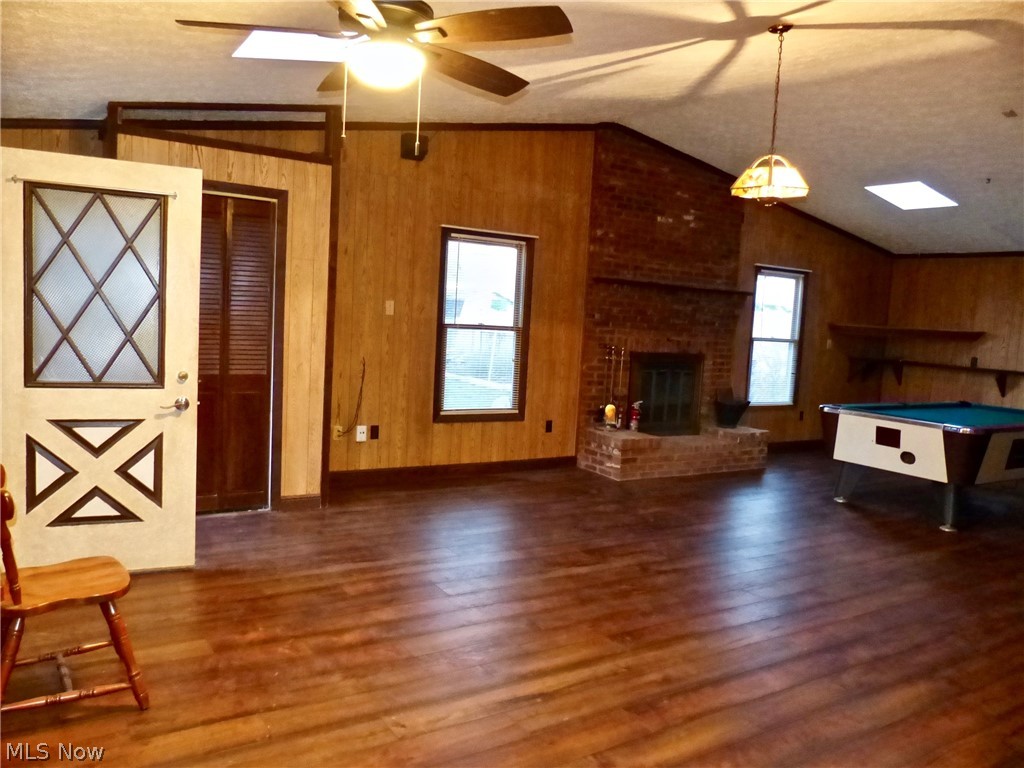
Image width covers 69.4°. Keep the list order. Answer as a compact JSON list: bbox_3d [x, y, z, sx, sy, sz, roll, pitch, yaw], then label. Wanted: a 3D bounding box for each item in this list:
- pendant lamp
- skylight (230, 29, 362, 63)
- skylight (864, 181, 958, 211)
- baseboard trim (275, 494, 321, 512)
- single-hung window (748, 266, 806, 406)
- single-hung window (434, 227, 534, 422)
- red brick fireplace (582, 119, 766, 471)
[{"bbox_3d":[1.454,-1.484,4.096,0.410,0.965,0.410,0,6,-32],"label":"pendant lamp"},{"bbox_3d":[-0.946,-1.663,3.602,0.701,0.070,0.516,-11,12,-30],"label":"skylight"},{"bbox_3d":[3.966,-1.879,7.341,0.744,0.070,0.545,11,0,-33],"label":"skylight"},{"bbox_3d":[-1.462,0.815,5.097,0.293,0.096,0.020,0,6,-32],"label":"baseboard trim"},{"bbox_3d":[3.019,-0.493,8.466,0.904,1.615,0.100,0,6,-32],"label":"single-hung window"},{"bbox_3d":[-0.238,-0.485,6.428,0.925,1.641,0.100,0,6,-32],"label":"single-hung window"},{"bbox_3d":[1.714,-0.763,7.239,2.079,3.208,0.632,0,6,-32],"label":"red brick fireplace"}]

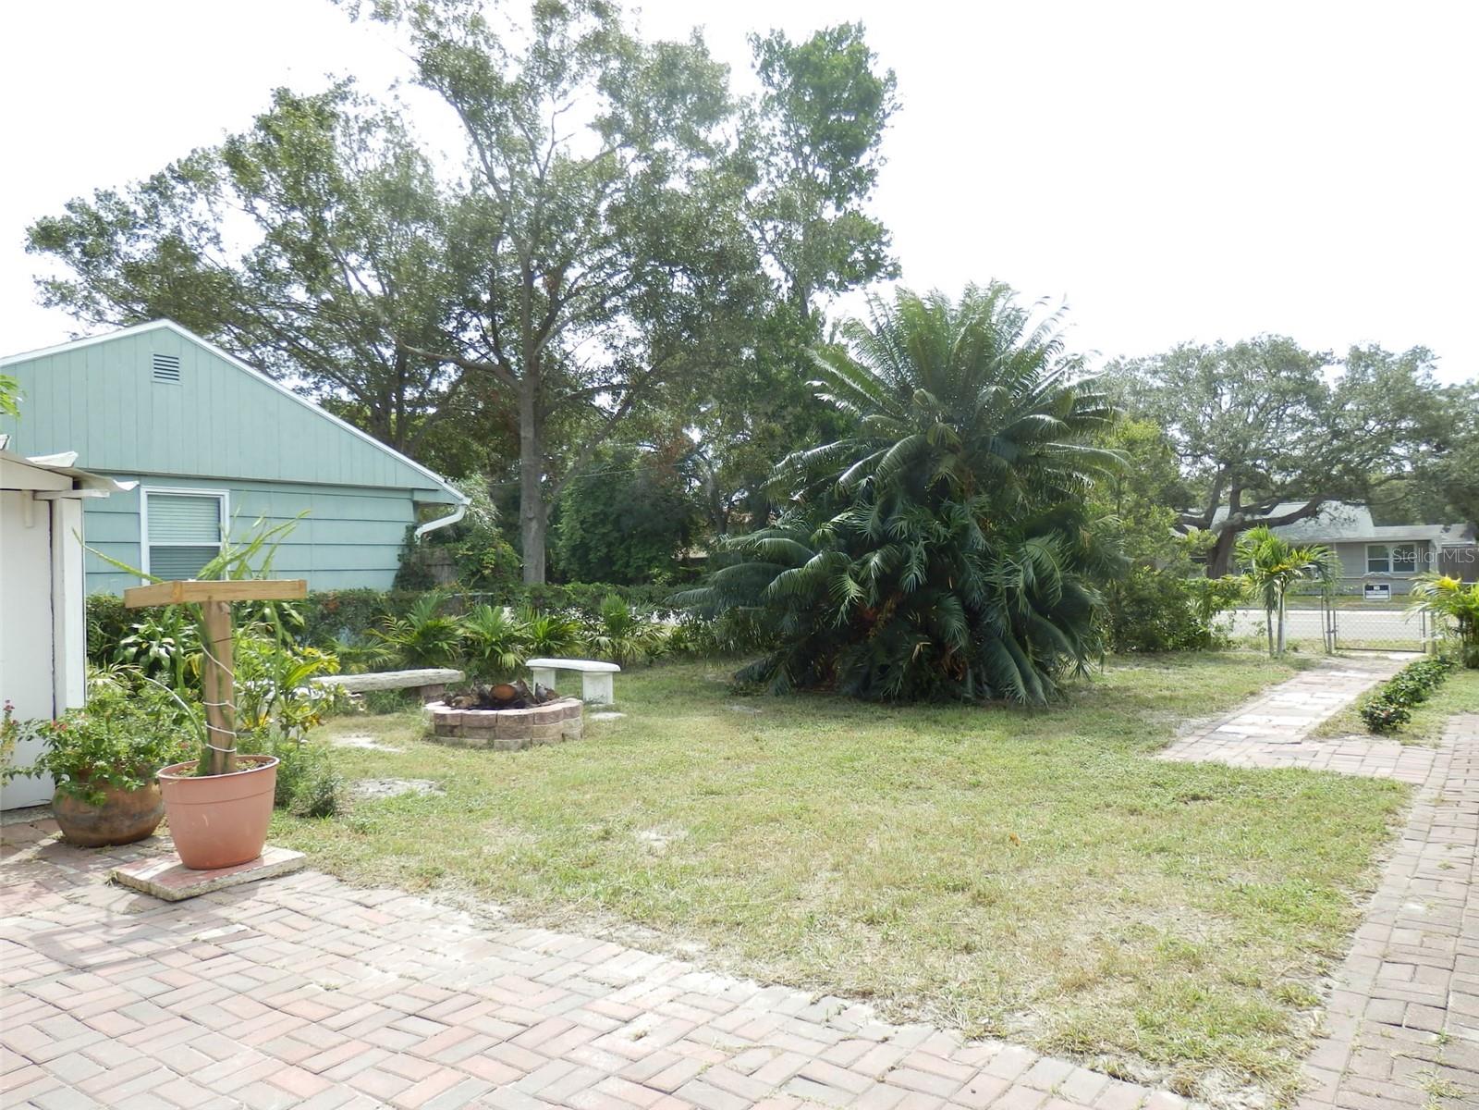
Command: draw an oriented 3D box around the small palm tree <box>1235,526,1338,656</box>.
[{"bbox_3d":[7.888,0.506,15.400,1.450,1.880,1.400,-1,-1,27],"label":"small palm tree"}]

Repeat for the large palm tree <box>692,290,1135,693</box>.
[{"bbox_3d":[1.927,-0.826,12.500,5.000,4.650,4.700,-1,-1,9],"label":"large palm tree"}]

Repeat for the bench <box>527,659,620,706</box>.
[{"bbox_3d":[-1.739,1.332,11.200,1.100,0.430,0.430,-1,-1,34],"label":"bench"}]

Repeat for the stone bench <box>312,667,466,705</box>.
[{"bbox_3d":[-3.640,1.404,11.050,1.620,0.360,0.280,0,-1,-41],"label":"stone bench"}]

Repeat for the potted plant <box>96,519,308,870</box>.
[{"bbox_3d":[-2.533,0.631,5.030,0.950,1.620,0.800,-1,-1,-27],"label":"potted plant"}]

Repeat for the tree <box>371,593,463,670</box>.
[{"bbox_3d":[-3.749,1.022,12.400,1.080,1.160,1.000,-1,-1,-17],"label":"tree"}]

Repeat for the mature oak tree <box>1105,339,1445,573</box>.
[{"bbox_3d":[17.195,-2.600,34.000,10.400,8.200,10.000,-1,-1,27],"label":"mature oak tree"}]

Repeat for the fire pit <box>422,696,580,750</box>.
[{"bbox_3d":[-1.970,1.379,8.950,1.300,0.300,1.300,-1,-1,-12],"label":"fire pit"}]

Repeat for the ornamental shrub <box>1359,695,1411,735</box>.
[{"bbox_3d":[5.184,1.260,8.580,0.420,0.280,0.420,-1,-1,31],"label":"ornamental shrub"}]

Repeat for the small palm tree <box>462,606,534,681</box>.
[{"bbox_3d":[-2.960,1.106,13.000,0.870,0.980,0.850,-1,-1,-13],"label":"small palm tree"}]

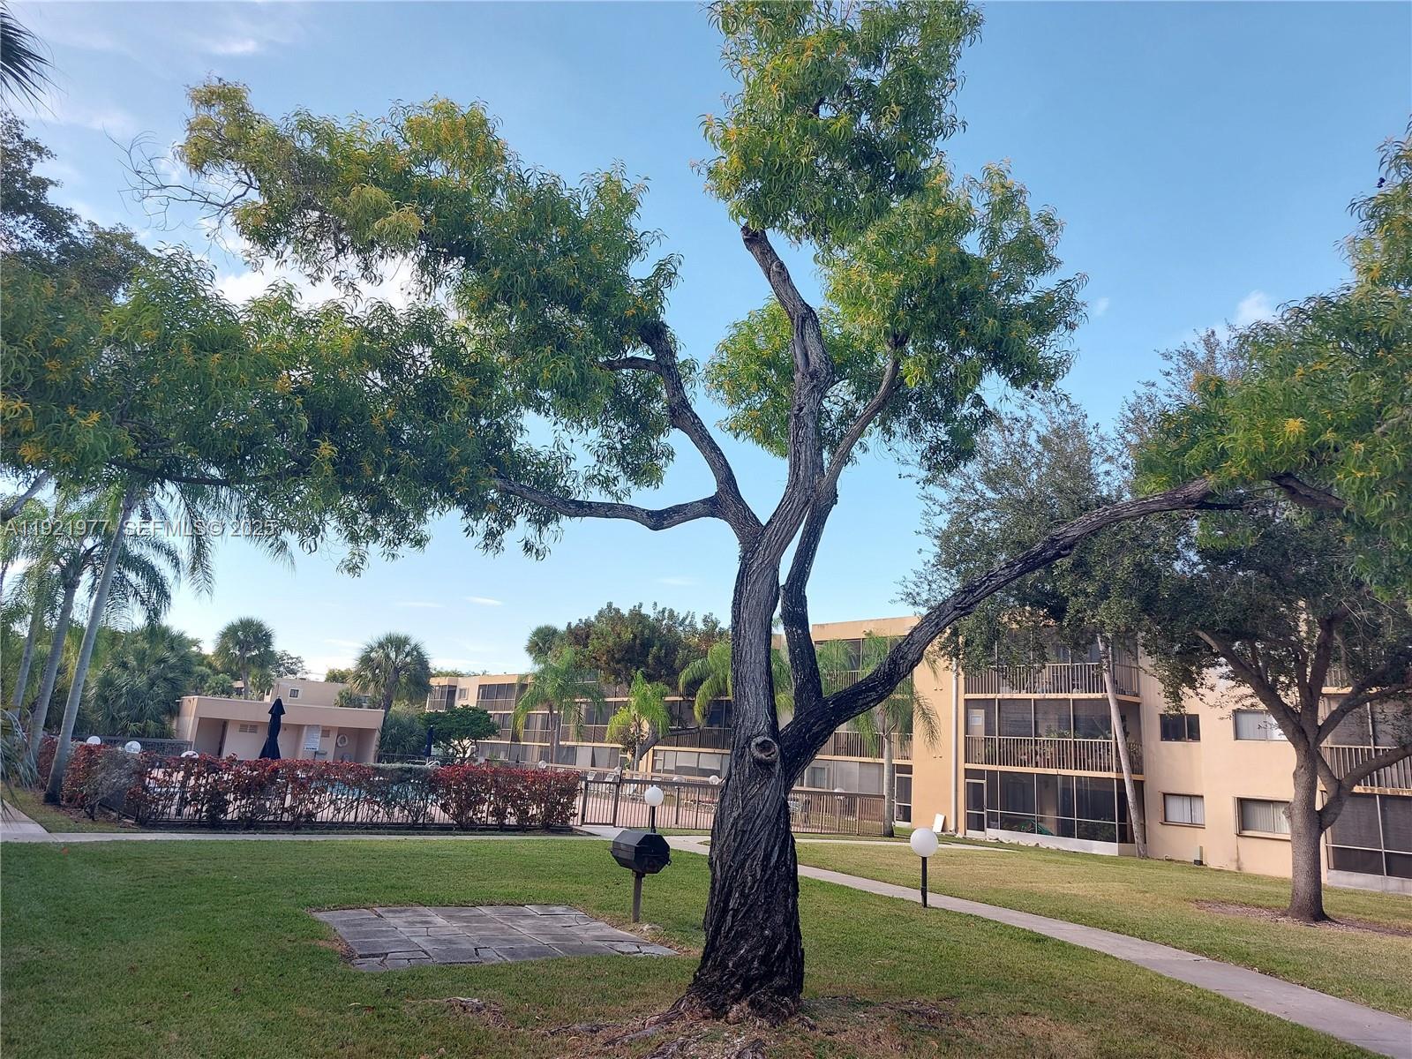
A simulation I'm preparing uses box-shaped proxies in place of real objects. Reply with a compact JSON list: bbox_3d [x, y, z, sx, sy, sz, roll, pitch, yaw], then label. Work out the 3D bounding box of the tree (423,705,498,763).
[{"bbox_3d":[-12.894,10.981,50.697,4.061,3.686,3.858,3,-12,0],"label":"tree"}]

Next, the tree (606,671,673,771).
[{"bbox_3d":[-2.828,8.335,39.095,2.818,5.313,2.621,3,-12,0],"label":"tree"}]

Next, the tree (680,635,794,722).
[{"bbox_3d":[0.966,6.355,31.164,3.700,5.992,3.700,3,-13,0],"label":"tree"}]

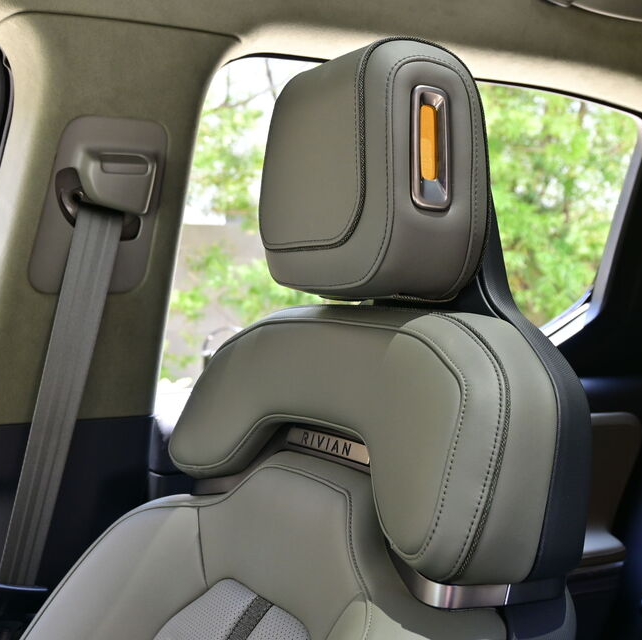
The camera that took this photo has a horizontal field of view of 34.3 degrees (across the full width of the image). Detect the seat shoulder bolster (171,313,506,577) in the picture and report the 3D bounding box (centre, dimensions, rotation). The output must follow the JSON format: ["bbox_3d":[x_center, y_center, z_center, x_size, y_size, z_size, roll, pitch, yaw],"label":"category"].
[{"bbox_3d":[-0.002,0.090,0.929,0.105,0.172,0.490,10,-3,-29],"label":"seat shoulder bolster"}]

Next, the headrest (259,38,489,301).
[{"bbox_3d":[0.036,-0.119,0.868,0.120,0.198,0.245,4,0,-29],"label":"headrest"}]

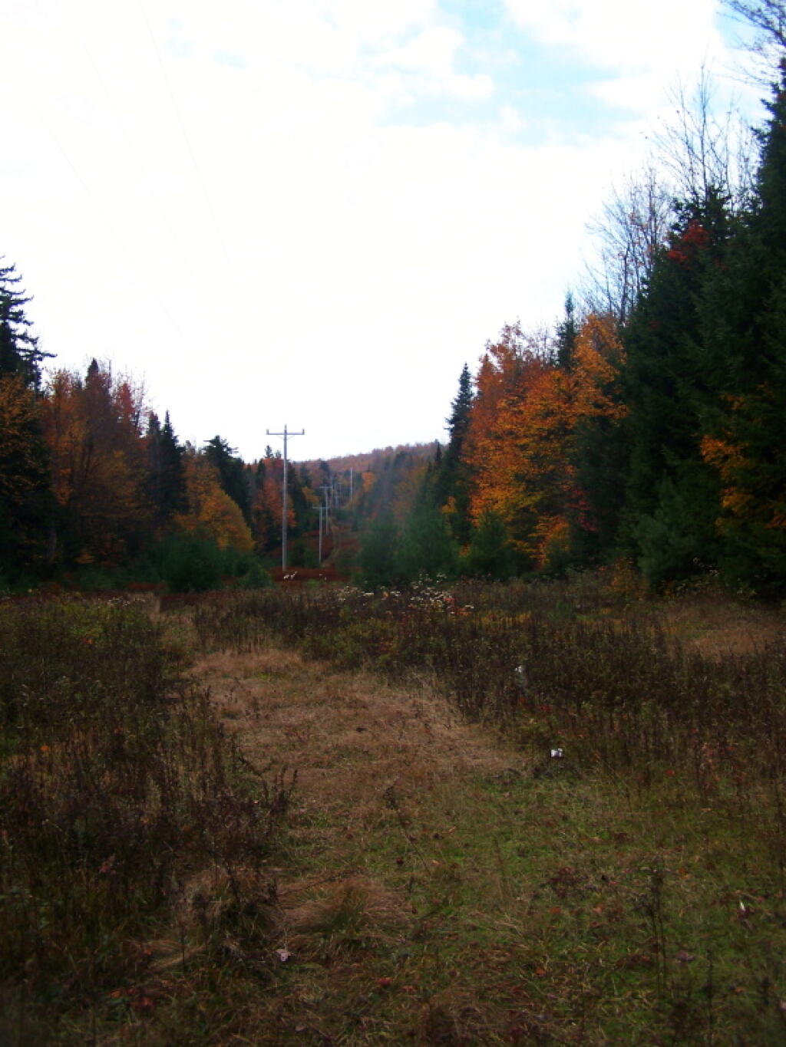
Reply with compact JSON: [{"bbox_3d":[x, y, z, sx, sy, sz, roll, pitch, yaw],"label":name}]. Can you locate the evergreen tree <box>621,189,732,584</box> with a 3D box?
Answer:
[{"bbox_3d":[11.345,-5.368,46.000,4.584,16.007,4.584,1,-1,0],"label":"evergreen tree"}]

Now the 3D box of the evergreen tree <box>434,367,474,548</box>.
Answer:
[{"bbox_3d":[5.178,-5.246,97.000,3.521,16.635,3.521,1,-1,0],"label":"evergreen tree"}]

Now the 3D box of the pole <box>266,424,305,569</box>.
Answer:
[{"bbox_3d":[-7.207,-1.644,77.000,2.466,10.027,0.300,1,-1,-2],"label":"pole"}]

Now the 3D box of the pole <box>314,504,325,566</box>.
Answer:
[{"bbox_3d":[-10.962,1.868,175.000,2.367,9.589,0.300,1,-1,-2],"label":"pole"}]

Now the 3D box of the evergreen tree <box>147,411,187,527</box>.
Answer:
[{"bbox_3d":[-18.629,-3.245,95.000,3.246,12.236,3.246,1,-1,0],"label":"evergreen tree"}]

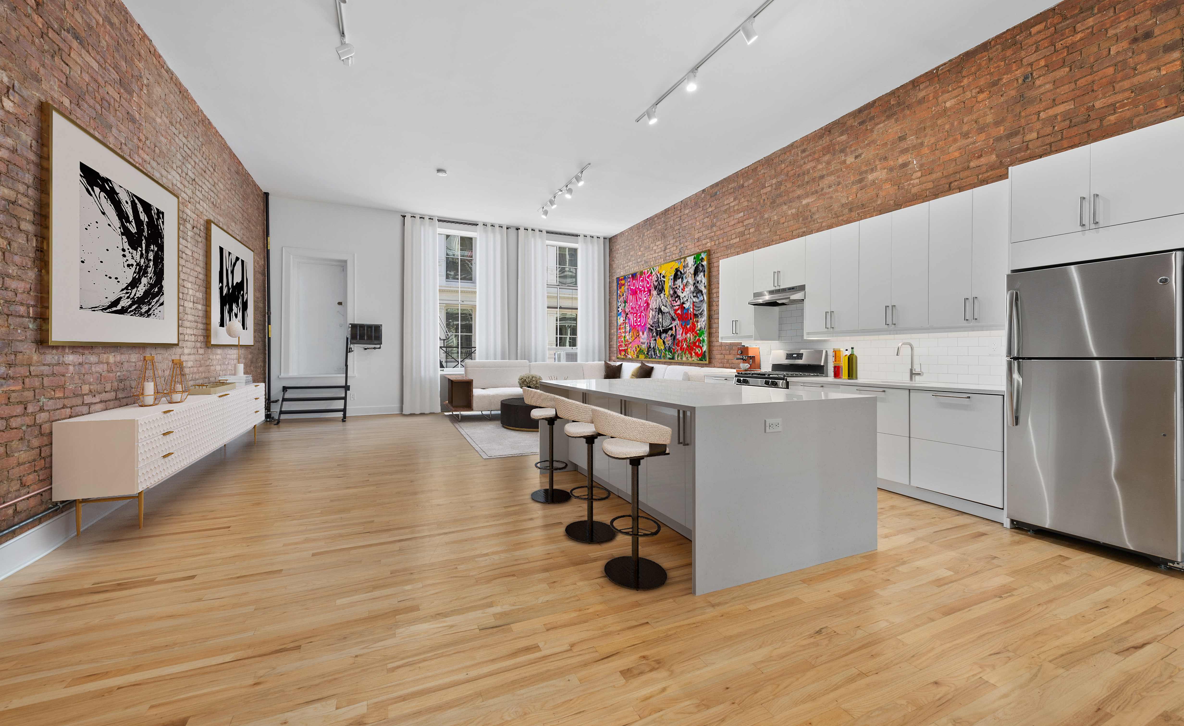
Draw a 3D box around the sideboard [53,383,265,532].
[{"bbox_3d":[-3.776,0.703,4.431,0.405,0.735,3.480,0,1,-24],"label":"sideboard"}]

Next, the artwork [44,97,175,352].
[{"bbox_3d":[-3.555,-0.829,3.521,0.042,1.410,1.850,0,1,-24],"label":"artwork"}]

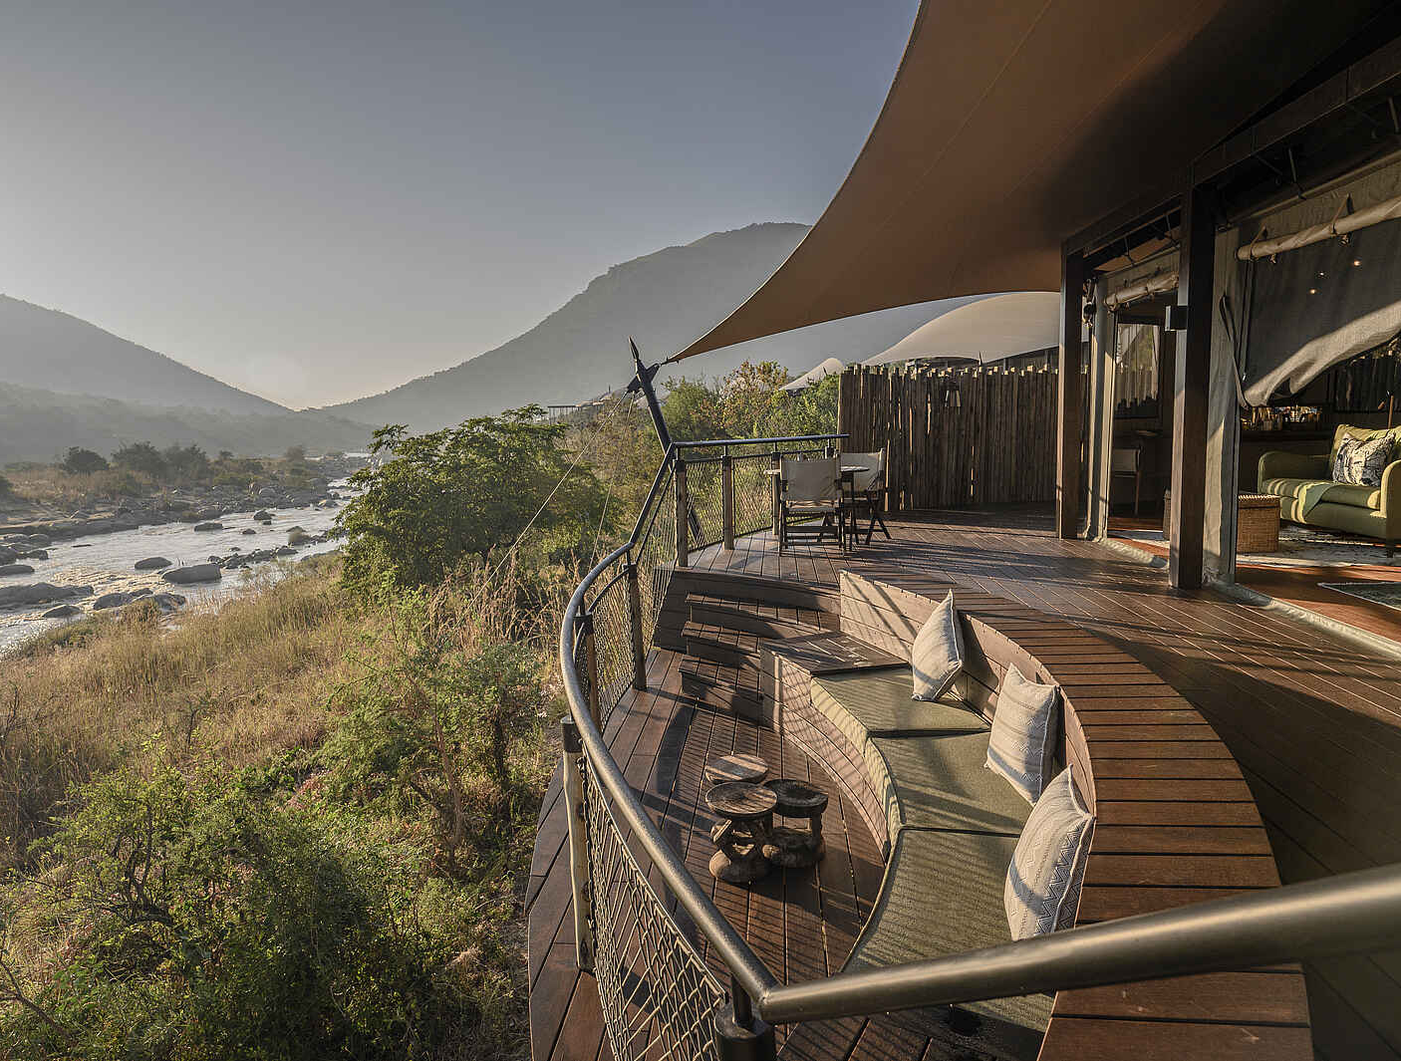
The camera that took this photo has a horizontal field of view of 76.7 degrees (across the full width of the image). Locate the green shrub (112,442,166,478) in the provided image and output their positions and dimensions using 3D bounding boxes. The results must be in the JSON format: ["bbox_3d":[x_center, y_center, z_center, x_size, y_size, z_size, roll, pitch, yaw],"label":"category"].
[{"bbox_3d":[-53.947,-6.696,85.000,4.700,3.600,4.400,-5,8,-32],"label":"green shrub"}]

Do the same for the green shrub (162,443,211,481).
[{"bbox_3d":[-49.342,-6.457,85.000,4.100,3.700,3.900,-5,8,-30],"label":"green shrub"}]

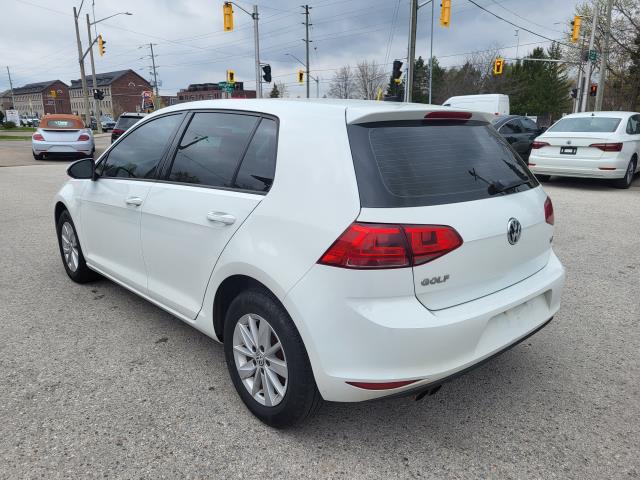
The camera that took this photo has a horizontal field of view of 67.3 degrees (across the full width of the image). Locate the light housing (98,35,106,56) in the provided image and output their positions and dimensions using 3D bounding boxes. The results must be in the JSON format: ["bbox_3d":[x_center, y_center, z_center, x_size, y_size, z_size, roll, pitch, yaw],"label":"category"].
[{"bbox_3d":[-12.986,-11.583,28.700,0.400,1.130,0.520,-13,19,-40],"label":"light housing"}]

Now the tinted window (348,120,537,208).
[{"bbox_3d":[0.638,-0.355,2.212,1.400,0.410,0.100,-10,-18,-42],"label":"tinted window"}]

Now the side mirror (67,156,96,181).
[{"bbox_3d":[-1.606,-0.483,3.239,0.200,0.155,0.120,-12,19,-42],"label":"side mirror"}]

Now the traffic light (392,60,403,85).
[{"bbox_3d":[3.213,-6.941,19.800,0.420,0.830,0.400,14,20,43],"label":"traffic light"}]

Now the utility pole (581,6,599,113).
[{"bbox_3d":[15.135,-9.301,27.130,0.240,7.340,0.240,7,16,29],"label":"utility pole"}]

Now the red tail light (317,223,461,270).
[{"bbox_3d":[0.270,-0.004,1.747,0.490,0.215,0.280,-13,19,-41],"label":"red tail light"}]

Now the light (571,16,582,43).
[{"bbox_3d":[12.540,-10.281,23.500,0.520,1.160,0.420,-11,18,-37],"label":"light"}]

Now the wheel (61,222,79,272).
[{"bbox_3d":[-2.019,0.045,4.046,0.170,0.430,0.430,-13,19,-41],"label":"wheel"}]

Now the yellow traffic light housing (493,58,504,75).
[{"bbox_3d":[14.845,-14.390,39.800,0.560,1.150,0.400,12,19,40],"label":"yellow traffic light housing"}]

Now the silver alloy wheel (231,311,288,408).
[{"bbox_3d":[-0.224,0.524,2.171,0.160,0.415,0.415,-10,17,-42],"label":"silver alloy wheel"}]

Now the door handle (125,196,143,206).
[{"bbox_3d":[-1.075,-0.221,2.790,0.060,0.050,0.230,-13,19,-41],"label":"door handle"}]

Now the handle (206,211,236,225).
[{"bbox_3d":[-0.438,-0.099,2.140,0.050,0.045,0.220,-10,17,-42],"label":"handle"}]

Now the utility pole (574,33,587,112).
[{"bbox_3d":[19.487,-11.521,36.132,0.220,7.320,0.220,6,16,28],"label":"utility pole"}]

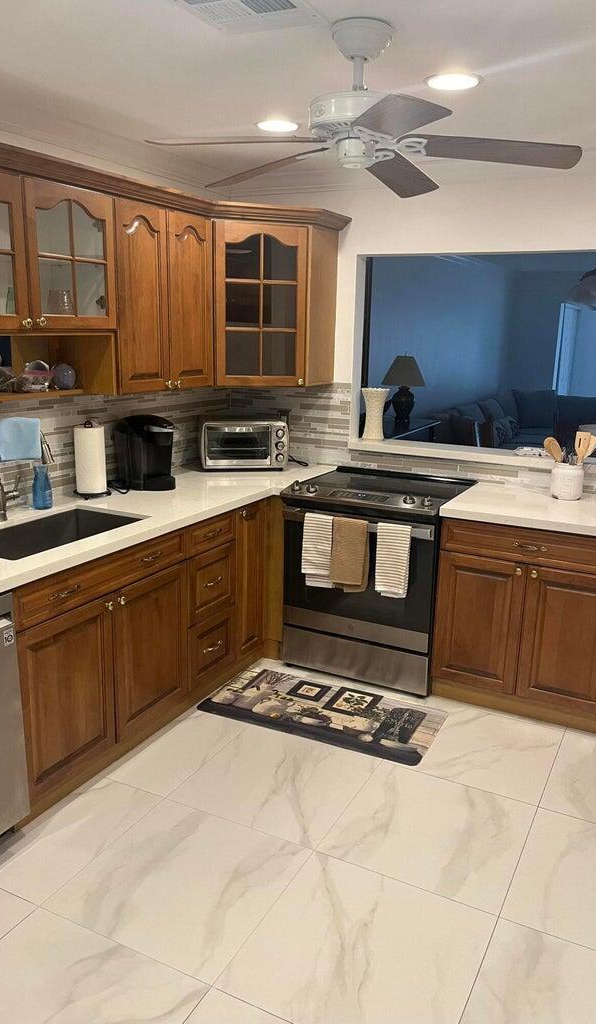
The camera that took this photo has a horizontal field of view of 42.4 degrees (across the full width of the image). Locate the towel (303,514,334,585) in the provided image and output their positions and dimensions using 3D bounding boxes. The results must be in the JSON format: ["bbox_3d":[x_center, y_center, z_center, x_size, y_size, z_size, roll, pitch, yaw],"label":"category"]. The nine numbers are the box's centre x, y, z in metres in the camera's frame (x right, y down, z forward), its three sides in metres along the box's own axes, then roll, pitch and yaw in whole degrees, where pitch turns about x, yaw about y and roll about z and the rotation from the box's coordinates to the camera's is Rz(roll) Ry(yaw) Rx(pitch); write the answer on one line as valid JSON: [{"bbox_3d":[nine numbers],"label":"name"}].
[{"bbox_3d":[0.097,0.182,3.509,0.168,0.345,0.060,8,15,26],"label":"towel"}]

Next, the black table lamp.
[{"bbox_3d":[0.969,-1.143,7.071,0.385,0.600,0.385,8,15,26],"label":"black table lamp"}]

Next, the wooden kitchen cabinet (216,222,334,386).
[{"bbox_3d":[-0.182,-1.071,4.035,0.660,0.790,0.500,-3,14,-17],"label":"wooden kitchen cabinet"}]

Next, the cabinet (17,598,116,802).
[{"bbox_3d":[-0.991,0.604,2.768,0.480,0.606,0.457,8,15,26],"label":"cabinet"}]

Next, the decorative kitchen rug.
[{"bbox_3d":[0.130,0.870,3.367,0.965,0.015,0.505,8,15,26],"label":"decorative kitchen rug"}]

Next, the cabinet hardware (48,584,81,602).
[{"bbox_3d":[-0.776,0.264,2.541,0.030,0.025,0.130,8,15,26],"label":"cabinet hardware"}]

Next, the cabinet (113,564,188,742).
[{"bbox_3d":[-0.780,0.514,3.167,0.480,0.606,0.467,8,15,26],"label":"cabinet"}]

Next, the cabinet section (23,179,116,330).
[{"bbox_3d":[-0.961,-0.936,2.867,0.325,0.495,0.445,8,15,26],"label":"cabinet section"}]

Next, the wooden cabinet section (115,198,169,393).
[{"bbox_3d":[-0.777,-0.892,3.246,0.325,0.750,0.342,8,15,26],"label":"wooden cabinet section"}]

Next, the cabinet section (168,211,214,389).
[{"bbox_3d":[-0.620,-0.959,3.543,0.325,0.750,0.345,8,15,26],"label":"cabinet section"}]

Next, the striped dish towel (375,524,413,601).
[{"bbox_3d":[0.409,0.214,3.351,0.155,0.328,0.060,8,15,26],"label":"striped dish towel"}]

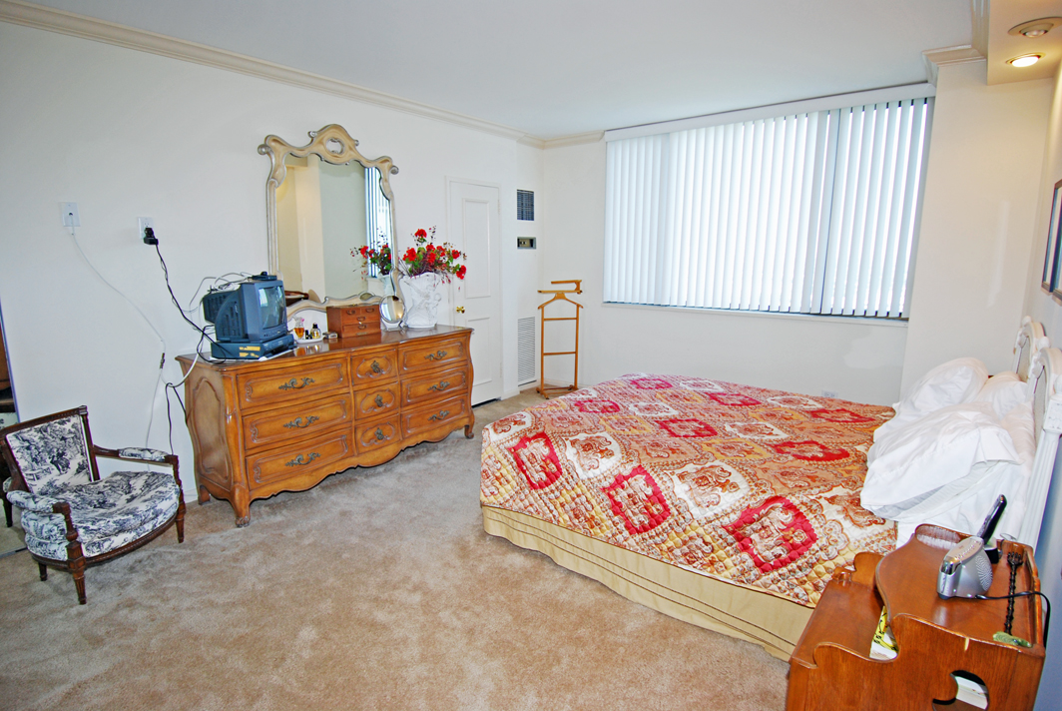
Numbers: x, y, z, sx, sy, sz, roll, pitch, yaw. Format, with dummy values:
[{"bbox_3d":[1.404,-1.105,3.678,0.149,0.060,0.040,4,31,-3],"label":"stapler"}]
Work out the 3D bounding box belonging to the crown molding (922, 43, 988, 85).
[{"bbox_3d":[2.560,-1.744,3.215,0.300,0.100,0.540,8,14,37],"label":"crown molding"}]

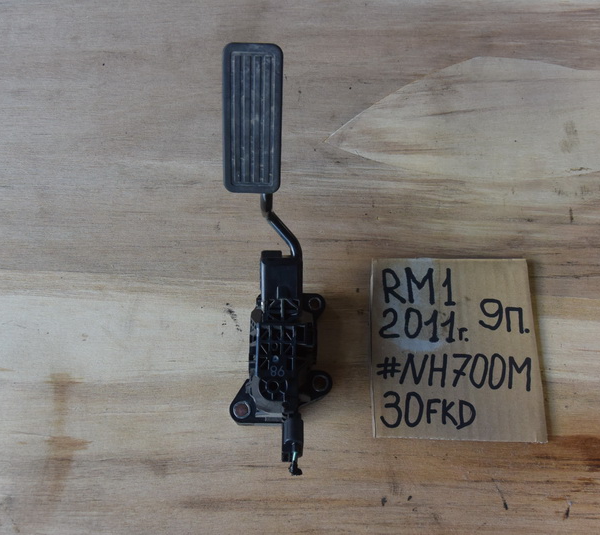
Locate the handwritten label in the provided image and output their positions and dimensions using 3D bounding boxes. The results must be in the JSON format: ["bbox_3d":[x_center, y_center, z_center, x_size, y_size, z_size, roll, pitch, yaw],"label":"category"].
[{"bbox_3d":[0.128,0.065,0.534,0.136,0.004,0.153,1,70,0],"label":"handwritten label"}]

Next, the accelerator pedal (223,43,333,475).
[{"bbox_3d":[-0.018,-0.007,0.500,0.087,0.118,0.316,0,70,0],"label":"accelerator pedal"}]

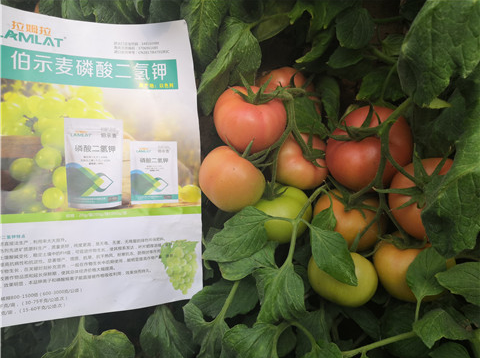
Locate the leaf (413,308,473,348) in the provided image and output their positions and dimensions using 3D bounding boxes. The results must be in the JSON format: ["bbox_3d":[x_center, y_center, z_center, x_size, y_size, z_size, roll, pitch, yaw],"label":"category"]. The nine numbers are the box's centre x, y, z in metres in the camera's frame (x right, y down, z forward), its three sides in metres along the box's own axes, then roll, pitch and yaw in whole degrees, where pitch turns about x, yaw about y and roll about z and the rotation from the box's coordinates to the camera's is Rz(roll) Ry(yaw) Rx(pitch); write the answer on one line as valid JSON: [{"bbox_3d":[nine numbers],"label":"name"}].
[{"bbox_3d":[0.211,0.155,0.390,0.062,0.042,0.032,0,6,0],"label":"leaf"}]

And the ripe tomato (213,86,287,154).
[{"bbox_3d":[0.010,-0.065,0.410,0.080,0.072,0.080,5,37,-3],"label":"ripe tomato"}]

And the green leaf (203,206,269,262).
[{"bbox_3d":[-0.005,0.057,0.390,0.072,0.052,0.024,-23,0,-2],"label":"green leaf"}]

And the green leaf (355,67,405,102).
[{"bbox_3d":[0.169,-0.115,0.450,0.056,0.043,0.024,-1,-9,6],"label":"green leaf"}]

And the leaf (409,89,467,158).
[{"bbox_3d":[0.248,-0.070,0.470,0.072,0.085,0.030,0,0,6],"label":"leaf"}]

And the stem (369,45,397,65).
[{"bbox_3d":[0.182,-0.157,0.475,0.044,0.009,0.009,32,-14,18],"label":"stem"}]

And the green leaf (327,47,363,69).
[{"bbox_3d":[0.128,-0.148,0.455,0.046,0.029,0.022,-1,-6,6],"label":"green leaf"}]

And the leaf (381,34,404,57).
[{"bbox_3d":[0.213,-0.185,0.520,0.038,0.036,0.018,0,6,0],"label":"leaf"}]

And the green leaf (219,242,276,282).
[{"bbox_3d":[0.007,0.082,0.375,0.061,0.040,0.024,-15,0,-1],"label":"green leaf"}]

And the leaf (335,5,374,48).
[{"bbox_3d":[0.139,-0.181,0.450,0.045,0.050,0.020,3,-3,4],"label":"leaf"}]

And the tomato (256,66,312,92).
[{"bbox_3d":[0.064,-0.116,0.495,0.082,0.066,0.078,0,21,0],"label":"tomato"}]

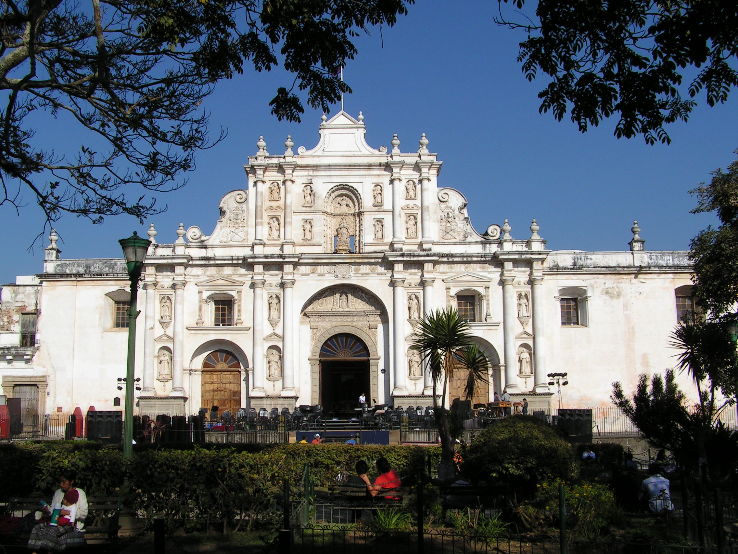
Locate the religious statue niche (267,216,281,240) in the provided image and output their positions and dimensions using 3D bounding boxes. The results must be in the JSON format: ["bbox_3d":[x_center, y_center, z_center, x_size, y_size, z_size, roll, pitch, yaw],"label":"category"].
[{"bbox_3d":[-7.238,-3.676,61.420,1.064,1.855,0.550,-1,-8,1],"label":"religious statue niche"}]

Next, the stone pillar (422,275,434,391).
[{"bbox_3d":[4.661,4.622,62.950,0.932,9.006,0.950,0,-8,0],"label":"stone pillar"}]

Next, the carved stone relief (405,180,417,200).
[{"bbox_3d":[3.365,-6.931,64.938,0.962,1.642,0.450,0,-8,0],"label":"carved stone relief"}]

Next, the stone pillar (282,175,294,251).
[{"bbox_3d":[-5.666,-4.536,57.607,0.850,5.447,0.850,-1,-10,2],"label":"stone pillar"}]

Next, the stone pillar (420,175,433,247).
[{"bbox_3d":[4.036,-4.720,57.486,0.800,5.050,0.780,-1,-10,0],"label":"stone pillar"}]

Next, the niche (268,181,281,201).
[{"bbox_3d":[-6.763,-6.128,58.249,0.863,1.555,0.400,-1,-10,2],"label":"niche"}]

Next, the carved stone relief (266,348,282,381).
[{"bbox_3d":[-6.990,6.399,59.947,1.187,2.503,0.650,-1,-8,1],"label":"carved stone relief"}]

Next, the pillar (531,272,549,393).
[{"bbox_3d":[11.737,3.808,55.867,0.980,8.189,0.950,-1,-10,0],"label":"pillar"}]

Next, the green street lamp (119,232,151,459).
[{"bbox_3d":[-4.016,1.736,13.570,0.549,5.046,0.549,0,-8,0],"label":"green street lamp"}]

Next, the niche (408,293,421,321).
[{"bbox_3d":[3.175,2.062,56.596,0.774,1.896,0.500,-1,-10,0],"label":"niche"}]

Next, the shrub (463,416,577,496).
[{"bbox_3d":[3.270,3.969,18.181,2.550,1.620,2.300,-1,-10,0],"label":"shrub"}]

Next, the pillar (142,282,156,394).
[{"bbox_3d":[-17.011,4.797,62.950,1.088,8.736,0.980,0,-8,0],"label":"pillar"}]

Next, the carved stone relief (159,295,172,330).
[{"bbox_3d":[-15.245,2.585,60.711,1.056,2.559,0.600,-1,-8,1],"label":"carved stone relief"}]

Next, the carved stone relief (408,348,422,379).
[{"bbox_3d":[3.388,6.335,59.694,1.104,2.272,0.600,-1,-8,1],"label":"carved stone relief"}]

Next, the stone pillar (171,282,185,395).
[{"bbox_3d":[-13.140,4.303,56.292,1.042,7.938,0.950,-1,-10,2],"label":"stone pillar"}]

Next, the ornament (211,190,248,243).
[{"bbox_3d":[-10.020,-4.278,58.145,2.874,3.818,0.600,-1,-10,2],"label":"ornament"}]

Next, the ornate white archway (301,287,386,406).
[{"bbox_3d":[-1.671,4.949,56.774,5.811,8.702,1.600,-1,-10,2],"label":"ornate white archway"}]

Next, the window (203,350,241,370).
[{"bbox_3d":[-10.399,5.890,57.164,2.615,1.367,0.200,-1,-10,0],"label":"window"}]

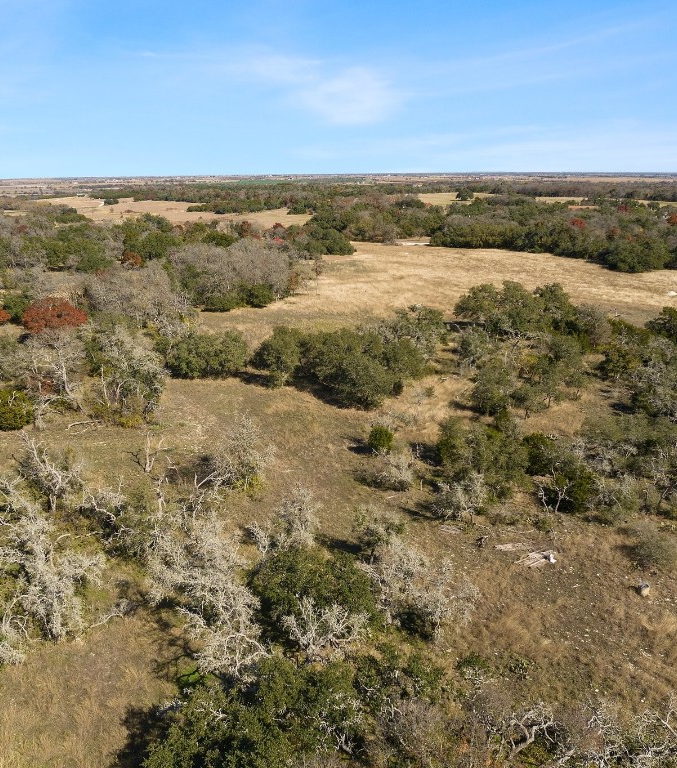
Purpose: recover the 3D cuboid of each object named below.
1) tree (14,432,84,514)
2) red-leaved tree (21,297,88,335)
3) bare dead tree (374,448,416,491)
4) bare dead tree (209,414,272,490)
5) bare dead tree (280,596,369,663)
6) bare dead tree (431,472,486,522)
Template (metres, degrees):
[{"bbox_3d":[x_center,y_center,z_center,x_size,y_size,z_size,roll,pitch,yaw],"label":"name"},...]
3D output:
[{"bbox_3d":[-22.698,6.916,54.390,5.240,6.110,4.460,0,17,0],"label":"tree"},{"bbox_3d":[-45.585,-10.572,113.385,10.180,6.880,9.160,-7,18,-21],"label":"red-leaved tree"},{"bbox_3d":[4.761,7.065,58.559,3.390,2.990,3.050,0,17,0],"label":"bare dead tree"},{"bbox_3d":[-8.267,5.664,58.387,5.150,5.990,4.630,0,17,0],"label":"bare dead tree"},{"bbox_3d":[-0.777,13.144,37.998,4.600,3.150,3.910,0,17,0],"label":"bare dead tree"},{"bbox_3d":[9.084,8.490,52.919,4.080,3.400,3.470,0,17,0],"label":"bare dead tree"}]

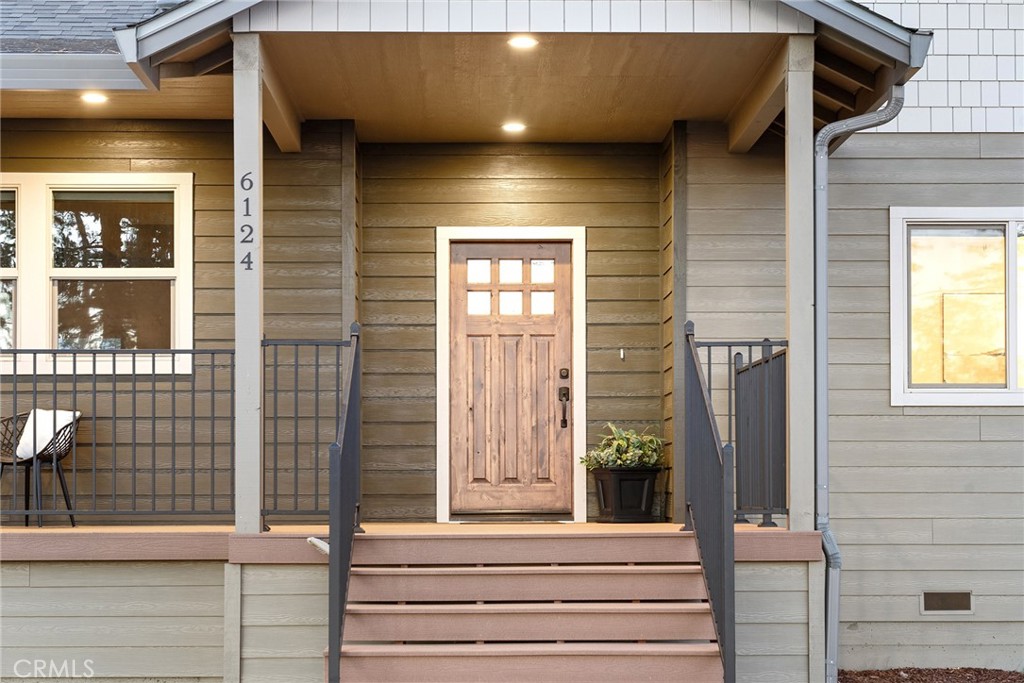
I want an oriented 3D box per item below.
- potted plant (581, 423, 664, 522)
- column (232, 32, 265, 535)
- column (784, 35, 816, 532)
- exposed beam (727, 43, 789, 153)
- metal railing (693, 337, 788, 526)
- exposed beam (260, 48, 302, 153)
[{"bbox_3d":[0.788,0.934,14.200,0.550,0.700,0.490,0,-2,-11],"label":"potted plant"},{"bbox_3d":[-1.472,-0.327,11.120,0.145,2.760,0.145,0,-2,-1],"label":"column"},{"bbox_3d":[1.611,-0.327,11.120,0.145,2.760,0.145,0,-2,-1],"label":"column"},{"bbox_3d":[1.587,-1.505,12.410,0.140,0.200,2.630,0,-4,-1],"label":"exposed beam"},{"bbox_3d":[1.287,0.512,11.250,0.540,1.060,0.060,0,-2,-1],"label":"metal railing"},{"bbox_3d":[-1.497,-1.507,12.410,0.140,0.200,2.630,0,-4,-1],"label":"exposed beam"}]

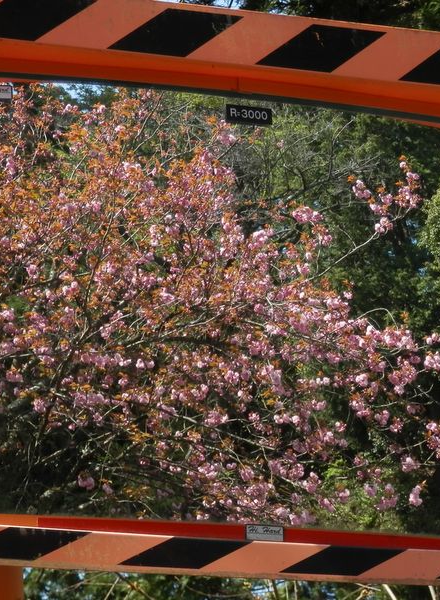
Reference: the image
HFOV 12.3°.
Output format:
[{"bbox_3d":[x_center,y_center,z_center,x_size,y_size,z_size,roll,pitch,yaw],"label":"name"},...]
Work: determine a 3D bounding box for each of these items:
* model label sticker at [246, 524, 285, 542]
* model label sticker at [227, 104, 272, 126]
[{"bbox_3d":[0.040,0.208,1.812,0.036,0.016,0.002,4,-19,-16],"label":"model label sticker"},{"bbox_3d":[0.028,-0.180,1.983,0.047,0.020,0.002,3,-27,-17],"label":"model label sticker"}]

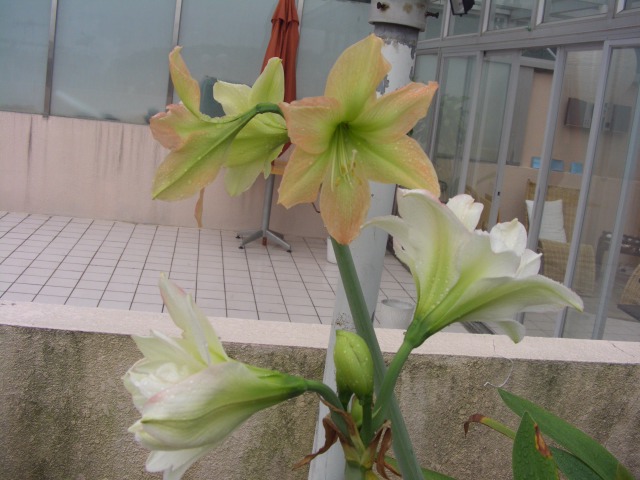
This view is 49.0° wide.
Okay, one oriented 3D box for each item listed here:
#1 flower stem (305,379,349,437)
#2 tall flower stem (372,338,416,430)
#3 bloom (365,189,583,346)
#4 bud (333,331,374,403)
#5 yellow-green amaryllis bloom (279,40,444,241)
[{"bbox_3d":[0.006,0.128,0.540,0.053,0.021,0.013,52,0,0],"label":"flower stem"},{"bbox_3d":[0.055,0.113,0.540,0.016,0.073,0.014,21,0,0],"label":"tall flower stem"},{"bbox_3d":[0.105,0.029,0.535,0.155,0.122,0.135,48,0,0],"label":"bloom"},{"bbox_3d":[0.026,0.095,0.530,0.029,0.054,0.029,-7,6,1],"label":"bud"},{"bbox_3d":[0.032,-0.082,0.575,0.145,0.172,0.090,6,13,-13],"label":"yellow-green amaryllis bloom"}]

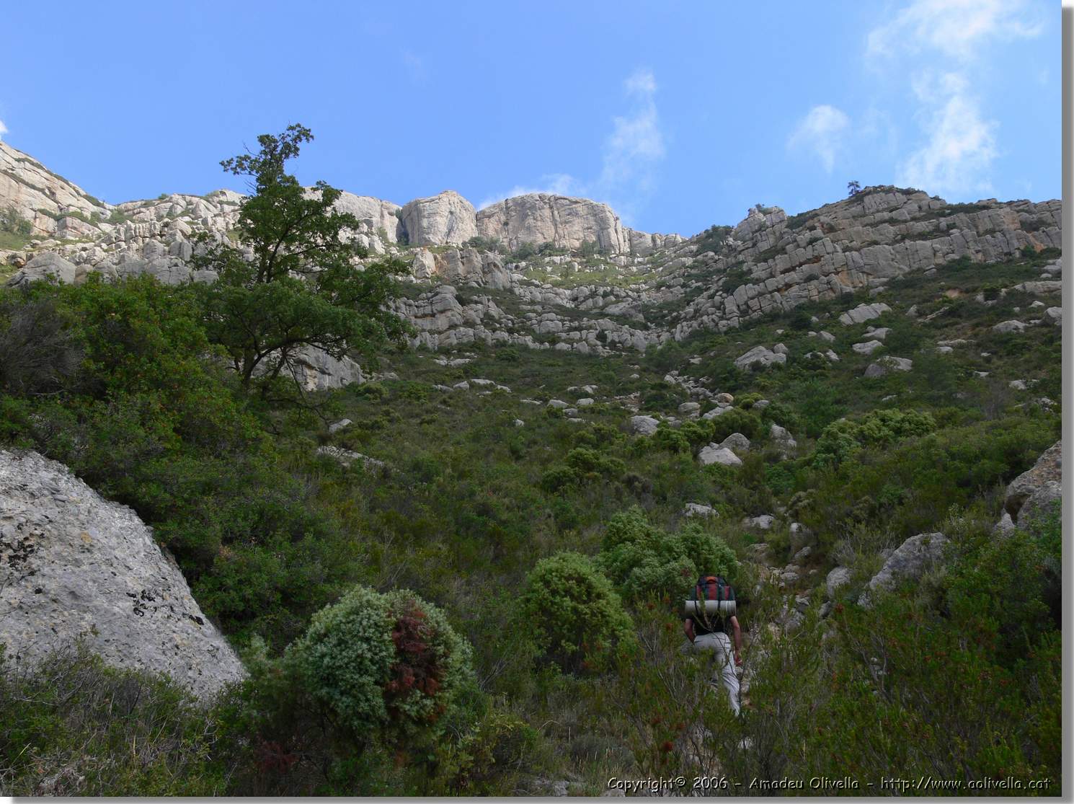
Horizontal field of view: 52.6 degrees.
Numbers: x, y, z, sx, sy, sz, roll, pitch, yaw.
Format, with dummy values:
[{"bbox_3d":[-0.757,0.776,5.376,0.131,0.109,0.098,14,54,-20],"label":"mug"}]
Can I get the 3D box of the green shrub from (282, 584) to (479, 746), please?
[{"bbox_3d":[-1.277,2.159,8.900,1.542,1.270,1.465,0,-16,0],"label":"green shrub"}]

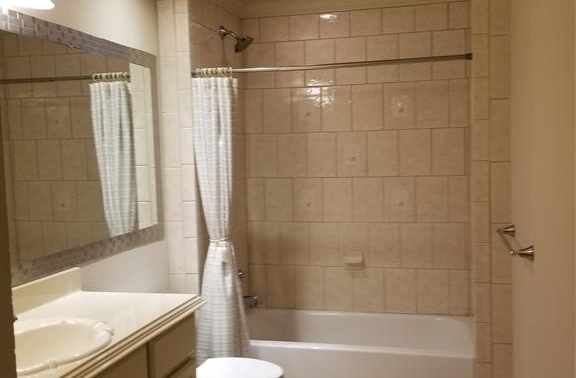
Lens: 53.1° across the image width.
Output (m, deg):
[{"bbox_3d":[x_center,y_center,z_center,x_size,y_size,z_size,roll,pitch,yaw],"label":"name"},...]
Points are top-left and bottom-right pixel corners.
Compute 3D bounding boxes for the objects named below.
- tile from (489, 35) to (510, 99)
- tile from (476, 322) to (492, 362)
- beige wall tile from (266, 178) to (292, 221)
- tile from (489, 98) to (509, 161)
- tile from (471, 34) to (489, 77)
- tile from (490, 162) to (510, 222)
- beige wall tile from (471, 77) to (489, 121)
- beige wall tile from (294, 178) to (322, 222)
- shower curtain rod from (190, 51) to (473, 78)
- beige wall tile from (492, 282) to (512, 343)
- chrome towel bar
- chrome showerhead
[{"bbox_3d":[1.019,-0.586,2.777,0.102,0.304,0.010,0,4,16],"label":"tile"},{"bbox_3d":[0.985,0.765,2.892,0.076,0.202,0.010,0,4,16],"label":"tile"},{"bbox_3d":[-0.062,0.071,3.954,0.201,0.301,0.013,0,4,15],"label":"beige wall tile"},{"bbox_3d":[1.027,-0.284,2.798,0.102,0.300,0.010,0,4,16],"label":"tile"},{"bbox_3d":[0.929,-0.647,2.797,0.084,0.210,0.010,0,4,16],"label":"tile"},{"bbox_3d":[1.038,0.016,2.827,0.102,0.301,0.013,0,4,15],"label":"tile"},{"bbox_3d":[0.940,-0.443,2.816,0.075,0.201,0.013,0,4,15],"label":"beige wall tile"},{"bbox_3d":[0.135,0.070,3.903,0.201,0.301,0.013,0,4,15],"label":"beige wall tile"},{"bbox_3d":[0.198,-0.655,3.047,1.491,0.034,0.034,0,4,16],"label":"shower curtain rod"},{"bbox_3d":[1.060,0.620,2.864,0.096,0.300,0.010,-1,4,15],"label":"beige wall tile"},{"bbox_3d":[0.924,0.212,2.359,0.071,0.055,0.705,0,4,16],"label":"chrome towel bar"},{"bbox_3d":[-0.312,-0.946,3.630,0.212,0.168,0.120,-1,4,15],"label":"chrome showerhead"}]

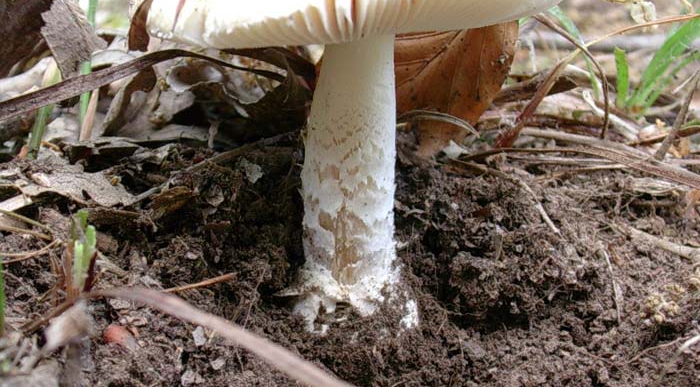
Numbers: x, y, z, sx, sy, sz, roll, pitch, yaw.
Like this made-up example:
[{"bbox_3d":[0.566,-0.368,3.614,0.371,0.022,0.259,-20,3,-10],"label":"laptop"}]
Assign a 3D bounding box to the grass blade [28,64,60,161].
[{"bbox_3d":[-0.098,-0.027,0.435,0.005,0.031,0.004,14,18,-7],"label":"grass blade"}]

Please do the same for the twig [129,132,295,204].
[{"bbox_3d":[-0.043,-0.008,0.422,0.062,0.005,0.005,-24,24,-34],"label":"twig"}]

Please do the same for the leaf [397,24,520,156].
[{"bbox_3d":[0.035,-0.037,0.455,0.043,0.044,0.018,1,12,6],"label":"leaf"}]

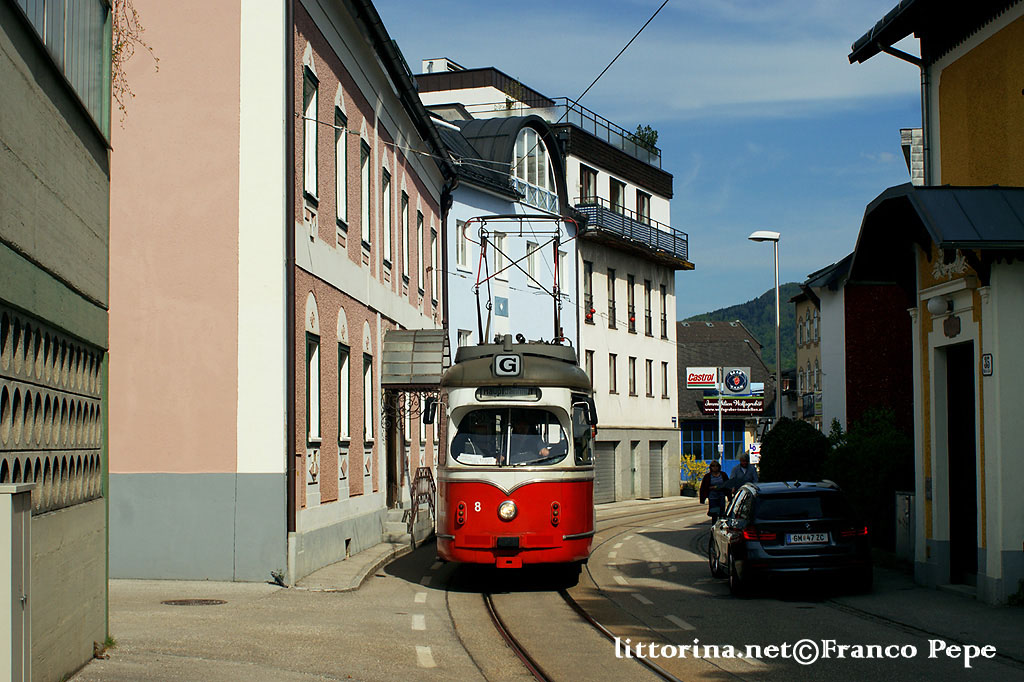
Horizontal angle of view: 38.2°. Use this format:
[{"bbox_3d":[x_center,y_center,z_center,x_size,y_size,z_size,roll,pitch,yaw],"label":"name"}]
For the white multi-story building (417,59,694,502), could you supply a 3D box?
[{"bbox_3d":[0.134,-2.037,54.976,10.600,15.800,11.200,-2,-4,25],"label":"white multi-story building"}]

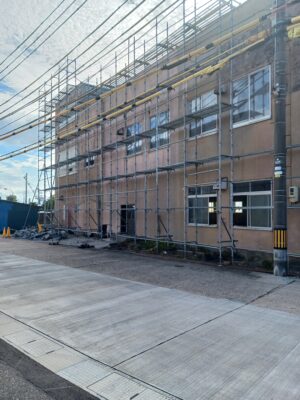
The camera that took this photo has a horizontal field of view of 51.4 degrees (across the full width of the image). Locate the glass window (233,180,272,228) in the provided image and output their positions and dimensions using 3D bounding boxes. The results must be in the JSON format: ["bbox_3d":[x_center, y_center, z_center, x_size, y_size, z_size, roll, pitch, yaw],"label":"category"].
[{"bbox_3d":[3.596,0.199,11.088,0.120,1.699,1.715,1,-2,-35],"label":"glass window"}]

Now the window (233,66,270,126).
[{"bbox_3d":[3.612,-3.612,11.202,0.120,1.806,1.699,1,-2,-35],"label":"window"}]

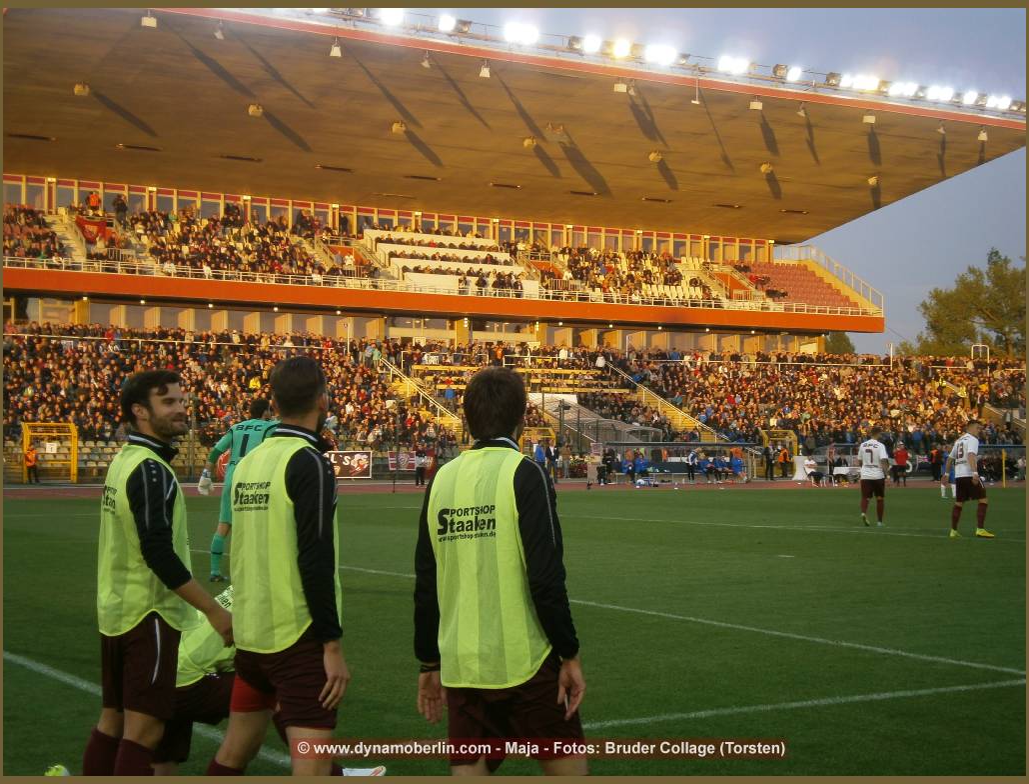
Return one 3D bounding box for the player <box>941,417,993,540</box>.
[{"bbox_3d":[6.870,1.315,27.300,0.600,1.780,0.500,1,-1,-22],"label":"player"}]

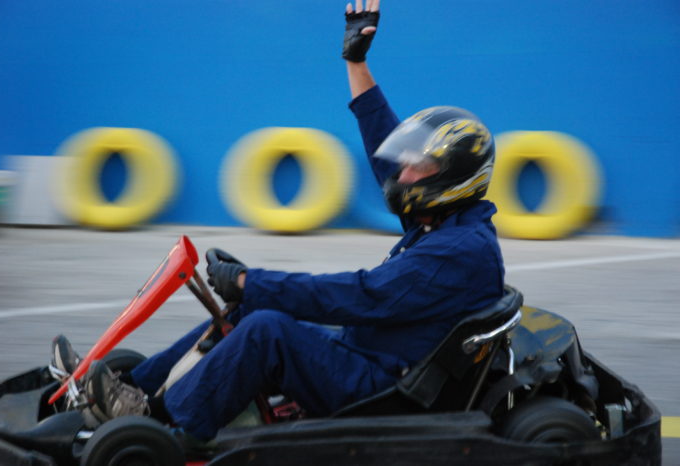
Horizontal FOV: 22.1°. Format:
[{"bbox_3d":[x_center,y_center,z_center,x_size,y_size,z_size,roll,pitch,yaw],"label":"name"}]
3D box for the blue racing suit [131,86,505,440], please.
[{"bbox_3d":[-0.065,0.067,5.009,1.060,0.950,0.620,-1,6,-10],"label":"blue racing suit"}]

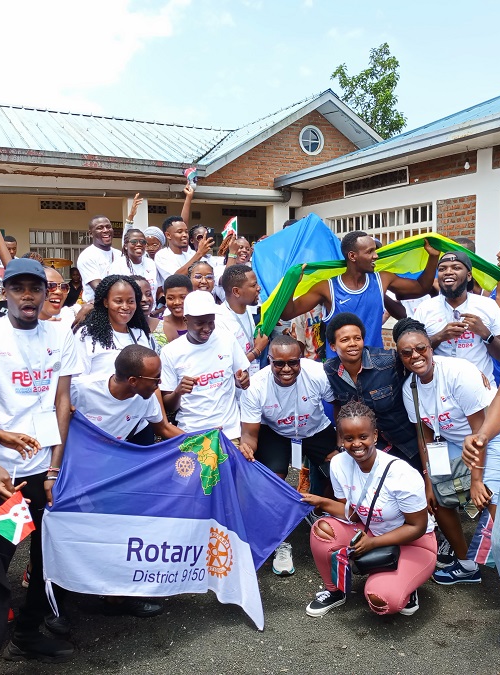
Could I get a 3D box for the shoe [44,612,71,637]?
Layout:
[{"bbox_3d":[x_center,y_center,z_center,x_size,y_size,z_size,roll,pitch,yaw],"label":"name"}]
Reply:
[{"bbox_3d":[-0.901,1.271,3.013,0.105,0.110,0.290,-5,7,-40],"label":"shoe"}]

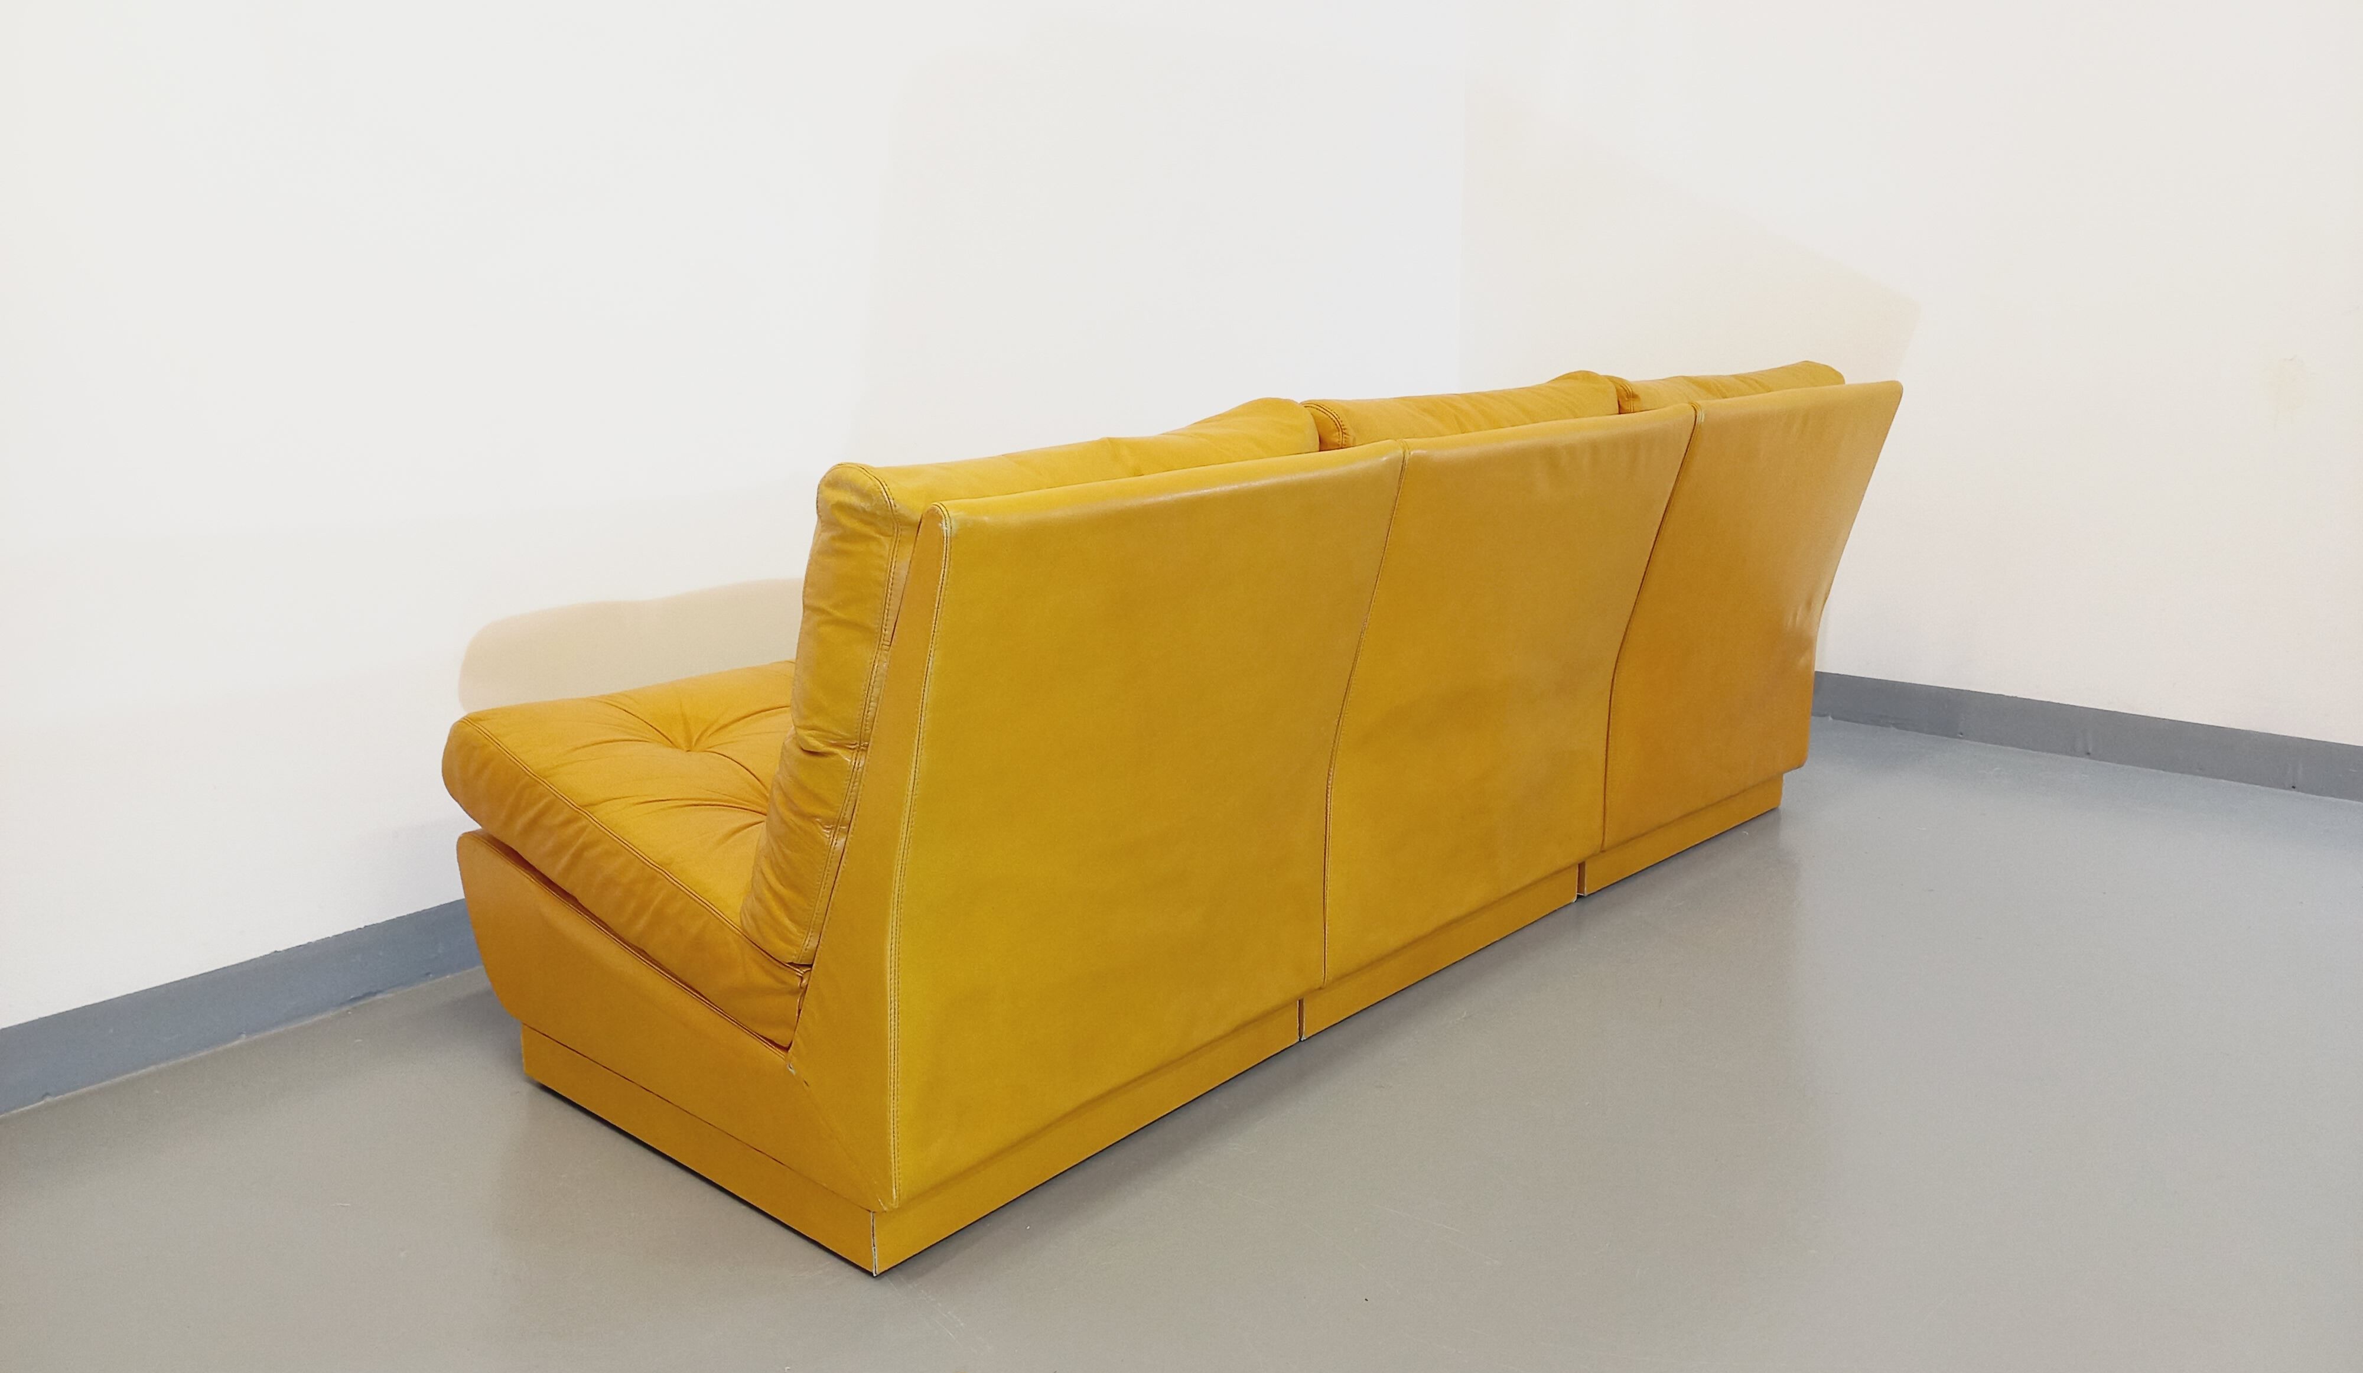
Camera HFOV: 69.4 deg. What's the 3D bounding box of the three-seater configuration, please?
[{"bbox_3d":[0.143,-0.041,2.510,0.985,0.793,2.086,11,17,42],"label":"three-seater configuration"}]

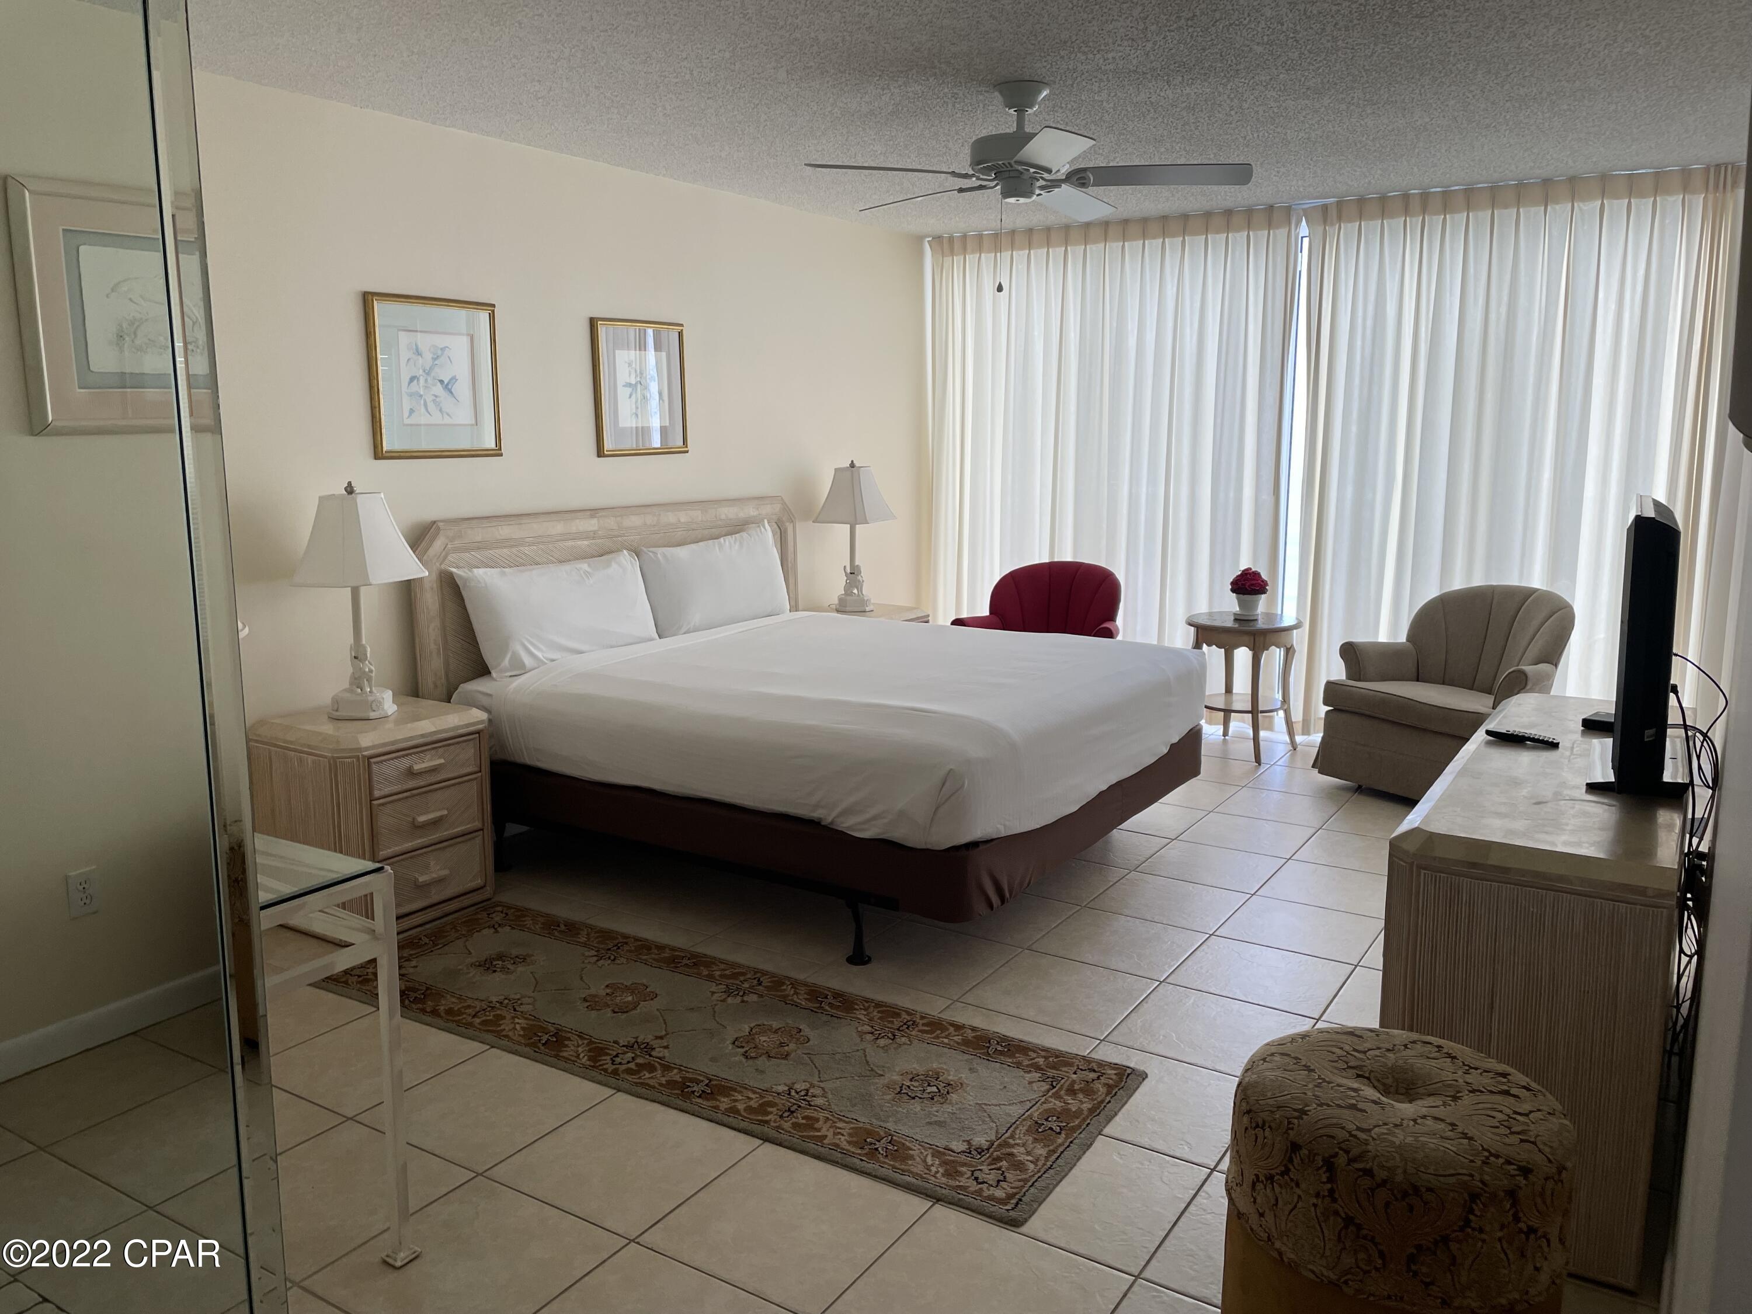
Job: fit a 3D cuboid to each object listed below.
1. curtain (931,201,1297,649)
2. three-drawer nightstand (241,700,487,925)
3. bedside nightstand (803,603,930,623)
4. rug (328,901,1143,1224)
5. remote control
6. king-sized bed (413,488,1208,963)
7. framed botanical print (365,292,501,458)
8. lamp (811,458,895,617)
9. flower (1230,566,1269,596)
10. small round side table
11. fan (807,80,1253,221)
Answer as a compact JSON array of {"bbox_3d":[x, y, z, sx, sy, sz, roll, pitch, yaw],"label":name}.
[{"bbox_3d":[1.131,-0.955,6.859,1.954,2.507,0.131,7,12,32],"label":"curtain"},{"bbox_3d":[-1.553,0.498,4.140,0.447,0.616,0.599,7,12,32],"label":"three-drawer nightstand"},{"bbox_3d":[-0.027,0.081,6.379,0.468,0.602,0.583,7,12,32],"label":"bedside nightstand"},{"bbox_3d":[-0.457,0.939,3.401,2.165,0.015,0.713,6,12,31],"label":"rug"},{"bbox_3d":[1.528,0.188,3.107,0.045,0.022,0.160,-9,14,-44],"label":"remote control"},{"bbox_3d":[-0.109,0.093,4.797,2.127,1.203,2.144,7,12,32],"label":"king-sized bed"},{"bbox_3d":[-1.474,-0.934,4.428,0.028,0.525,0.531,7,12,32],"label":"framed botanical print"},{"bbox_3d":[-0.093,-0.578,6.313,0.348,0.718,0.335,7,12,32],"label":"lamp"},{"bbox_3d":[1.719,-0.346,6.068,0.185,0.137,0.185,7,12,32],"label":"flower"},{"bbox_3d":[1.742,0.139,6.259,0.557,0.627,0.557,0,10,0],"label":"small round side table"},{"bbox_3d":[0.412,-1.497,3.827,1.250,0.335,1.280,2,10,12],"label":"fan"}]

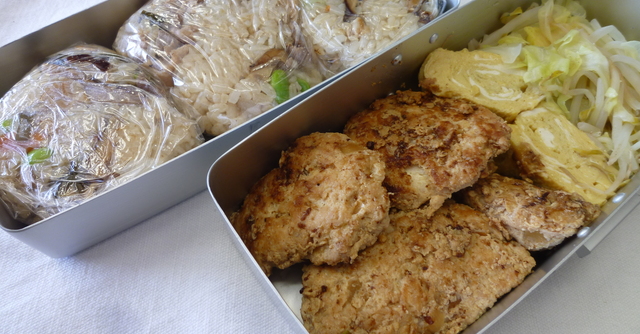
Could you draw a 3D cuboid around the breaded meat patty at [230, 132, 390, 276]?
[{"bbox_3d":[-0.004,0.017,0.186,0.059,0.022,0.052,-39,66,-7],"label":"breaded meat patty"}]

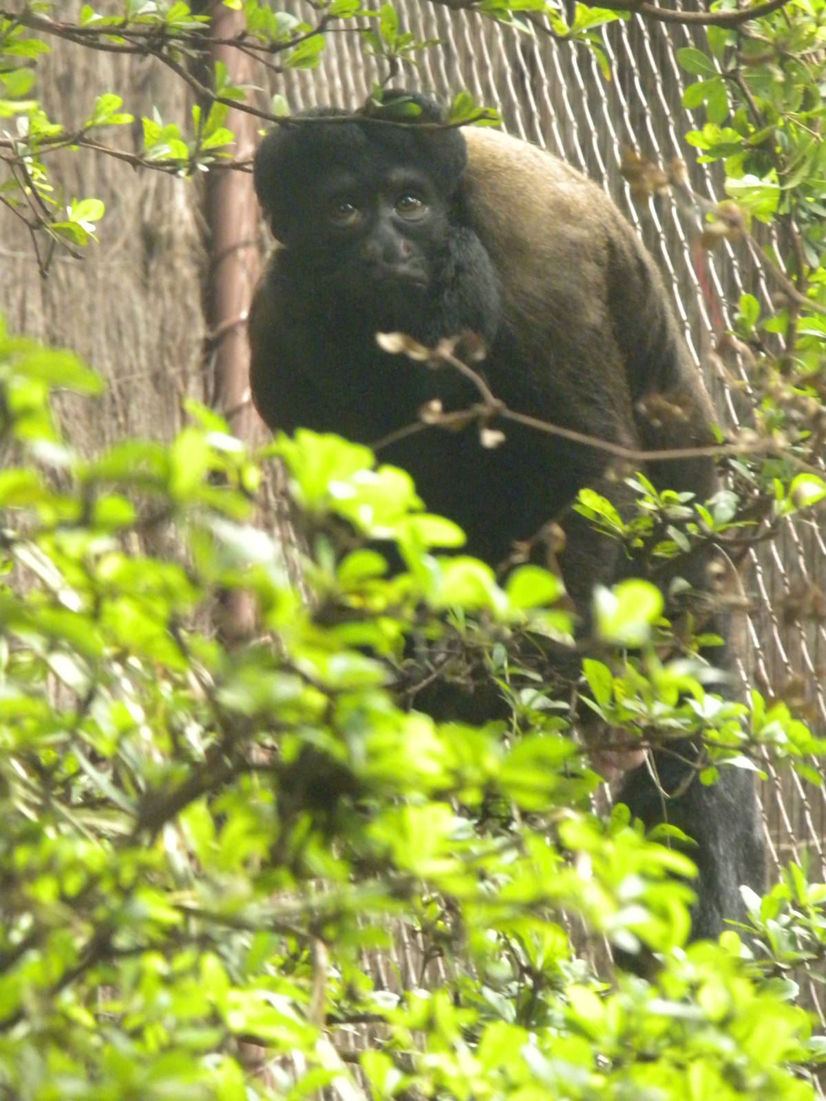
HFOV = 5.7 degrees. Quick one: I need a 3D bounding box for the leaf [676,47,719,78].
[{"bbox_3d":[0.148,-0.254,4.300,0.026,0.013,0.005,26,4,0],"label":"leaf"}]

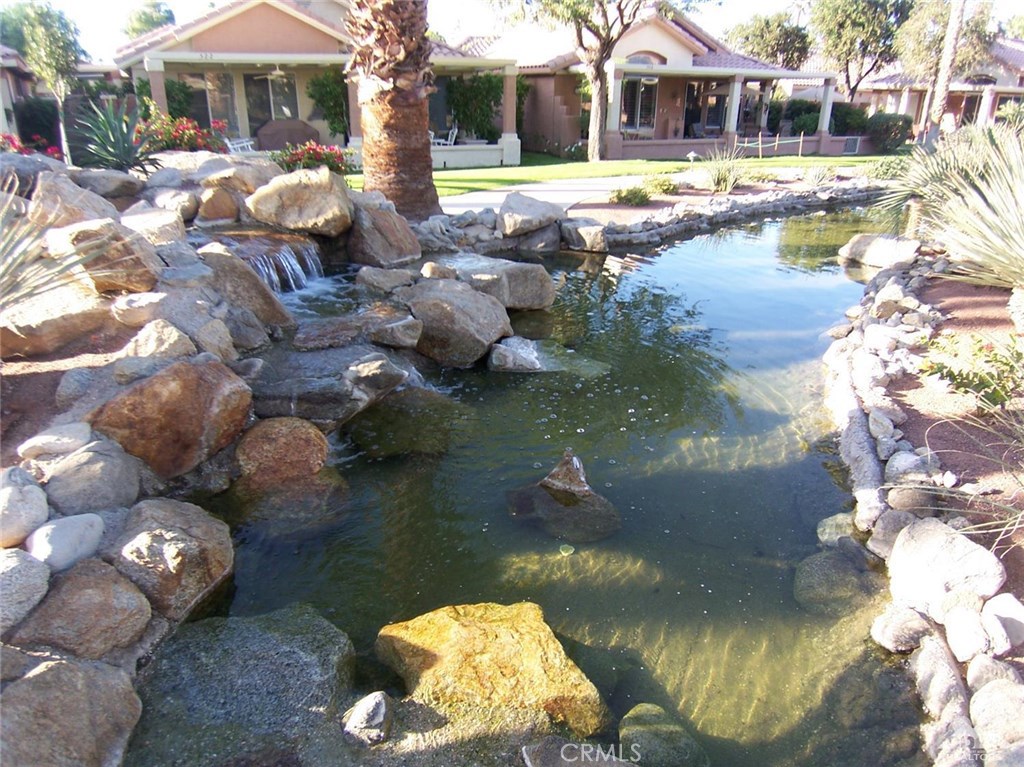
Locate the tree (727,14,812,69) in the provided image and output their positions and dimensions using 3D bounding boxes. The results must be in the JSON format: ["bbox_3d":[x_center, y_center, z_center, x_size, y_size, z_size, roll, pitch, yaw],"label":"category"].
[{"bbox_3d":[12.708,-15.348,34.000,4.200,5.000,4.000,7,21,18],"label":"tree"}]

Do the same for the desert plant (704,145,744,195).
[{"bbox_3d":[4.221,-4.271,13.600,0.840,0.920,0.820,6,21,15],"label":"desert plant"}]

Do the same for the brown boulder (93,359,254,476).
[{"bbox_3d":[-1.659,0.163,3.350,0.696,0.522,0.500,-10,24,-27],"label":"brown boulder"}]

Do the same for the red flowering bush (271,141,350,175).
[{"bbox_3d":[-2.784,-3.048,9.400,1.080,0.600,0.800,-6,21,-15],"label":"red flowering bush"}]

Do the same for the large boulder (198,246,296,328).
[{"bbox_3d":[-2.092,-0.779,5.378,0.420,0.550,0.680,17,27,37],"label":"large boulder"}]

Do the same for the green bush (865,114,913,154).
[{"bbox_3d":[14.307,-9.478,25.800,1.469,1.489,1.500,11,23,25],"label":"green bush"}]

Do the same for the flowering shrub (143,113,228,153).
[{"bbox_3d":[-4.968,-3.724,10.400,1.200,0.720,1.000,-9,22,-23],"label":"flowering shrub"}]

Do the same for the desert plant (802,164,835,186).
[{"bbox_3d":[7.050,-4.772,15.600,0.702,0.471,0.700,9,23,22],"label":"desert plant"}]

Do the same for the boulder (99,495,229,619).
[{"bbox_3d":[-1.398,0.687,2.759,0.460,0.340,0.420,-14,25,-32],"label":"boulder"}]

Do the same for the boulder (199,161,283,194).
[{"bbox_3d":[-3.138,-2.346,7.900,0.950,0.450,0.750,-7,22,-19],"label":"boulder"}]

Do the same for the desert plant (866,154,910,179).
[{"bbox_3d":[9.122,-5.275,16.500,1.050,0.580,0.900,10,23,26],"label":"desert plant"}]

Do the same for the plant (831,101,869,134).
[{"bbox_3d":[12.081,-9.131,24.345,1.400,1.500,1.400,0,21,0],"label":"plant"}]

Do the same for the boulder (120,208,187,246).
[{"bbox_3d":[-3.105,-1.355,5.900,0.501,0.301,0.460,-10,23,-26],"label":"boulder"}]

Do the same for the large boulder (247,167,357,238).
[{"bbox_3d":[-2.196,-1.921,7.100,1.120,0.640,0.800,-6,21,-15],"label":"large boulder"}]

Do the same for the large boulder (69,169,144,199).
[{"bbox_3d":[-4.224,-2.089,7.100,0.681,0.288,0.520,-11,24,-28],"label":"large boulder"}]

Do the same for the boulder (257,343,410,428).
[{"bbox_3d":[-1.095,0.007,4.150,0.907,0.408,0.650,-5,22,-15],"label":"boulder"}]

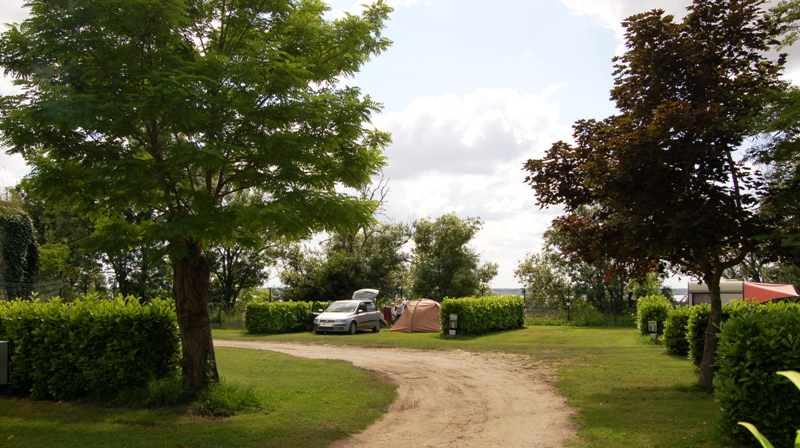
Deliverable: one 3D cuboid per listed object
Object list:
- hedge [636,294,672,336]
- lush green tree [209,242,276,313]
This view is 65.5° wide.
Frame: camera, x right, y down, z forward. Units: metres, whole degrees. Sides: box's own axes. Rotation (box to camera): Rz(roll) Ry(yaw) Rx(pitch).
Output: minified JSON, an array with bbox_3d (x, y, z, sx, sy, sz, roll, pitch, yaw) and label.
[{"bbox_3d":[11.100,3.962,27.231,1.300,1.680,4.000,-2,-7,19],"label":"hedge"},{"bbox_3d":[-9.000,2.963,34.884,4.300,5.400,4.200,0,-6,0],"label":"lush green tree"}]

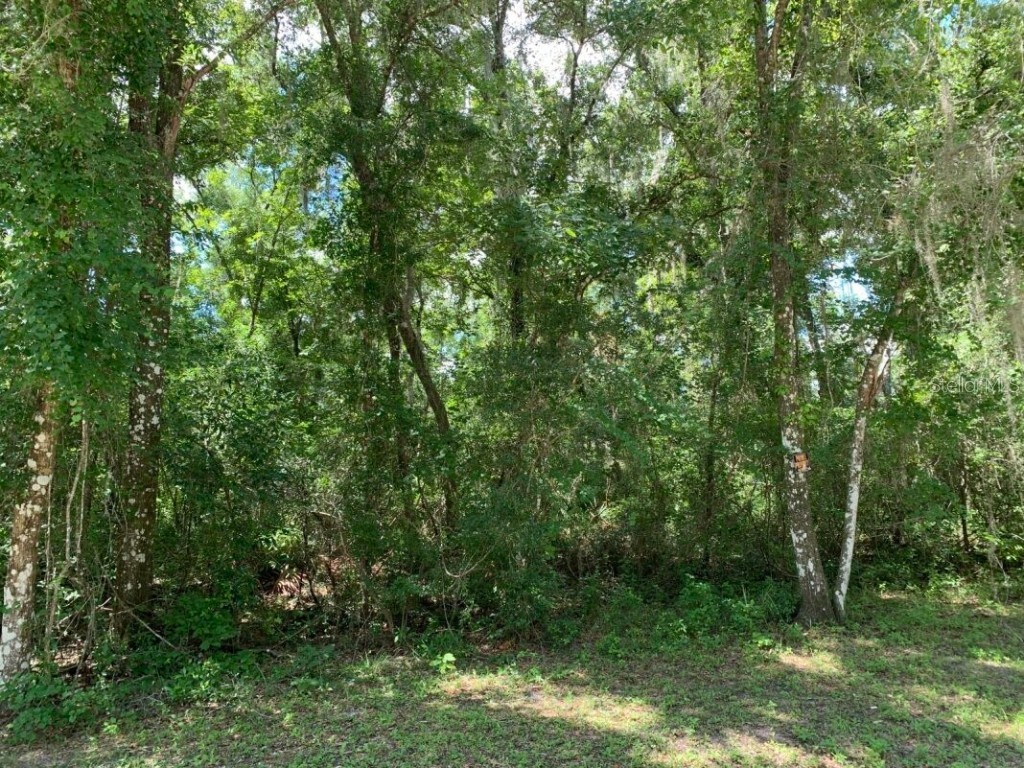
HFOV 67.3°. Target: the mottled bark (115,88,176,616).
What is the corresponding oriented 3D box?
[{"bbox_3d":[-4.100,-0.388,8.739,0.480,6.100,0.450,0,-8,0],"label":"mottled bark"}]

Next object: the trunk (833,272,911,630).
[{"bbox_3d":[4.230,0.696,9.193,0.450,4.100,0.380,13,-8,2],"label":"trunk"}]

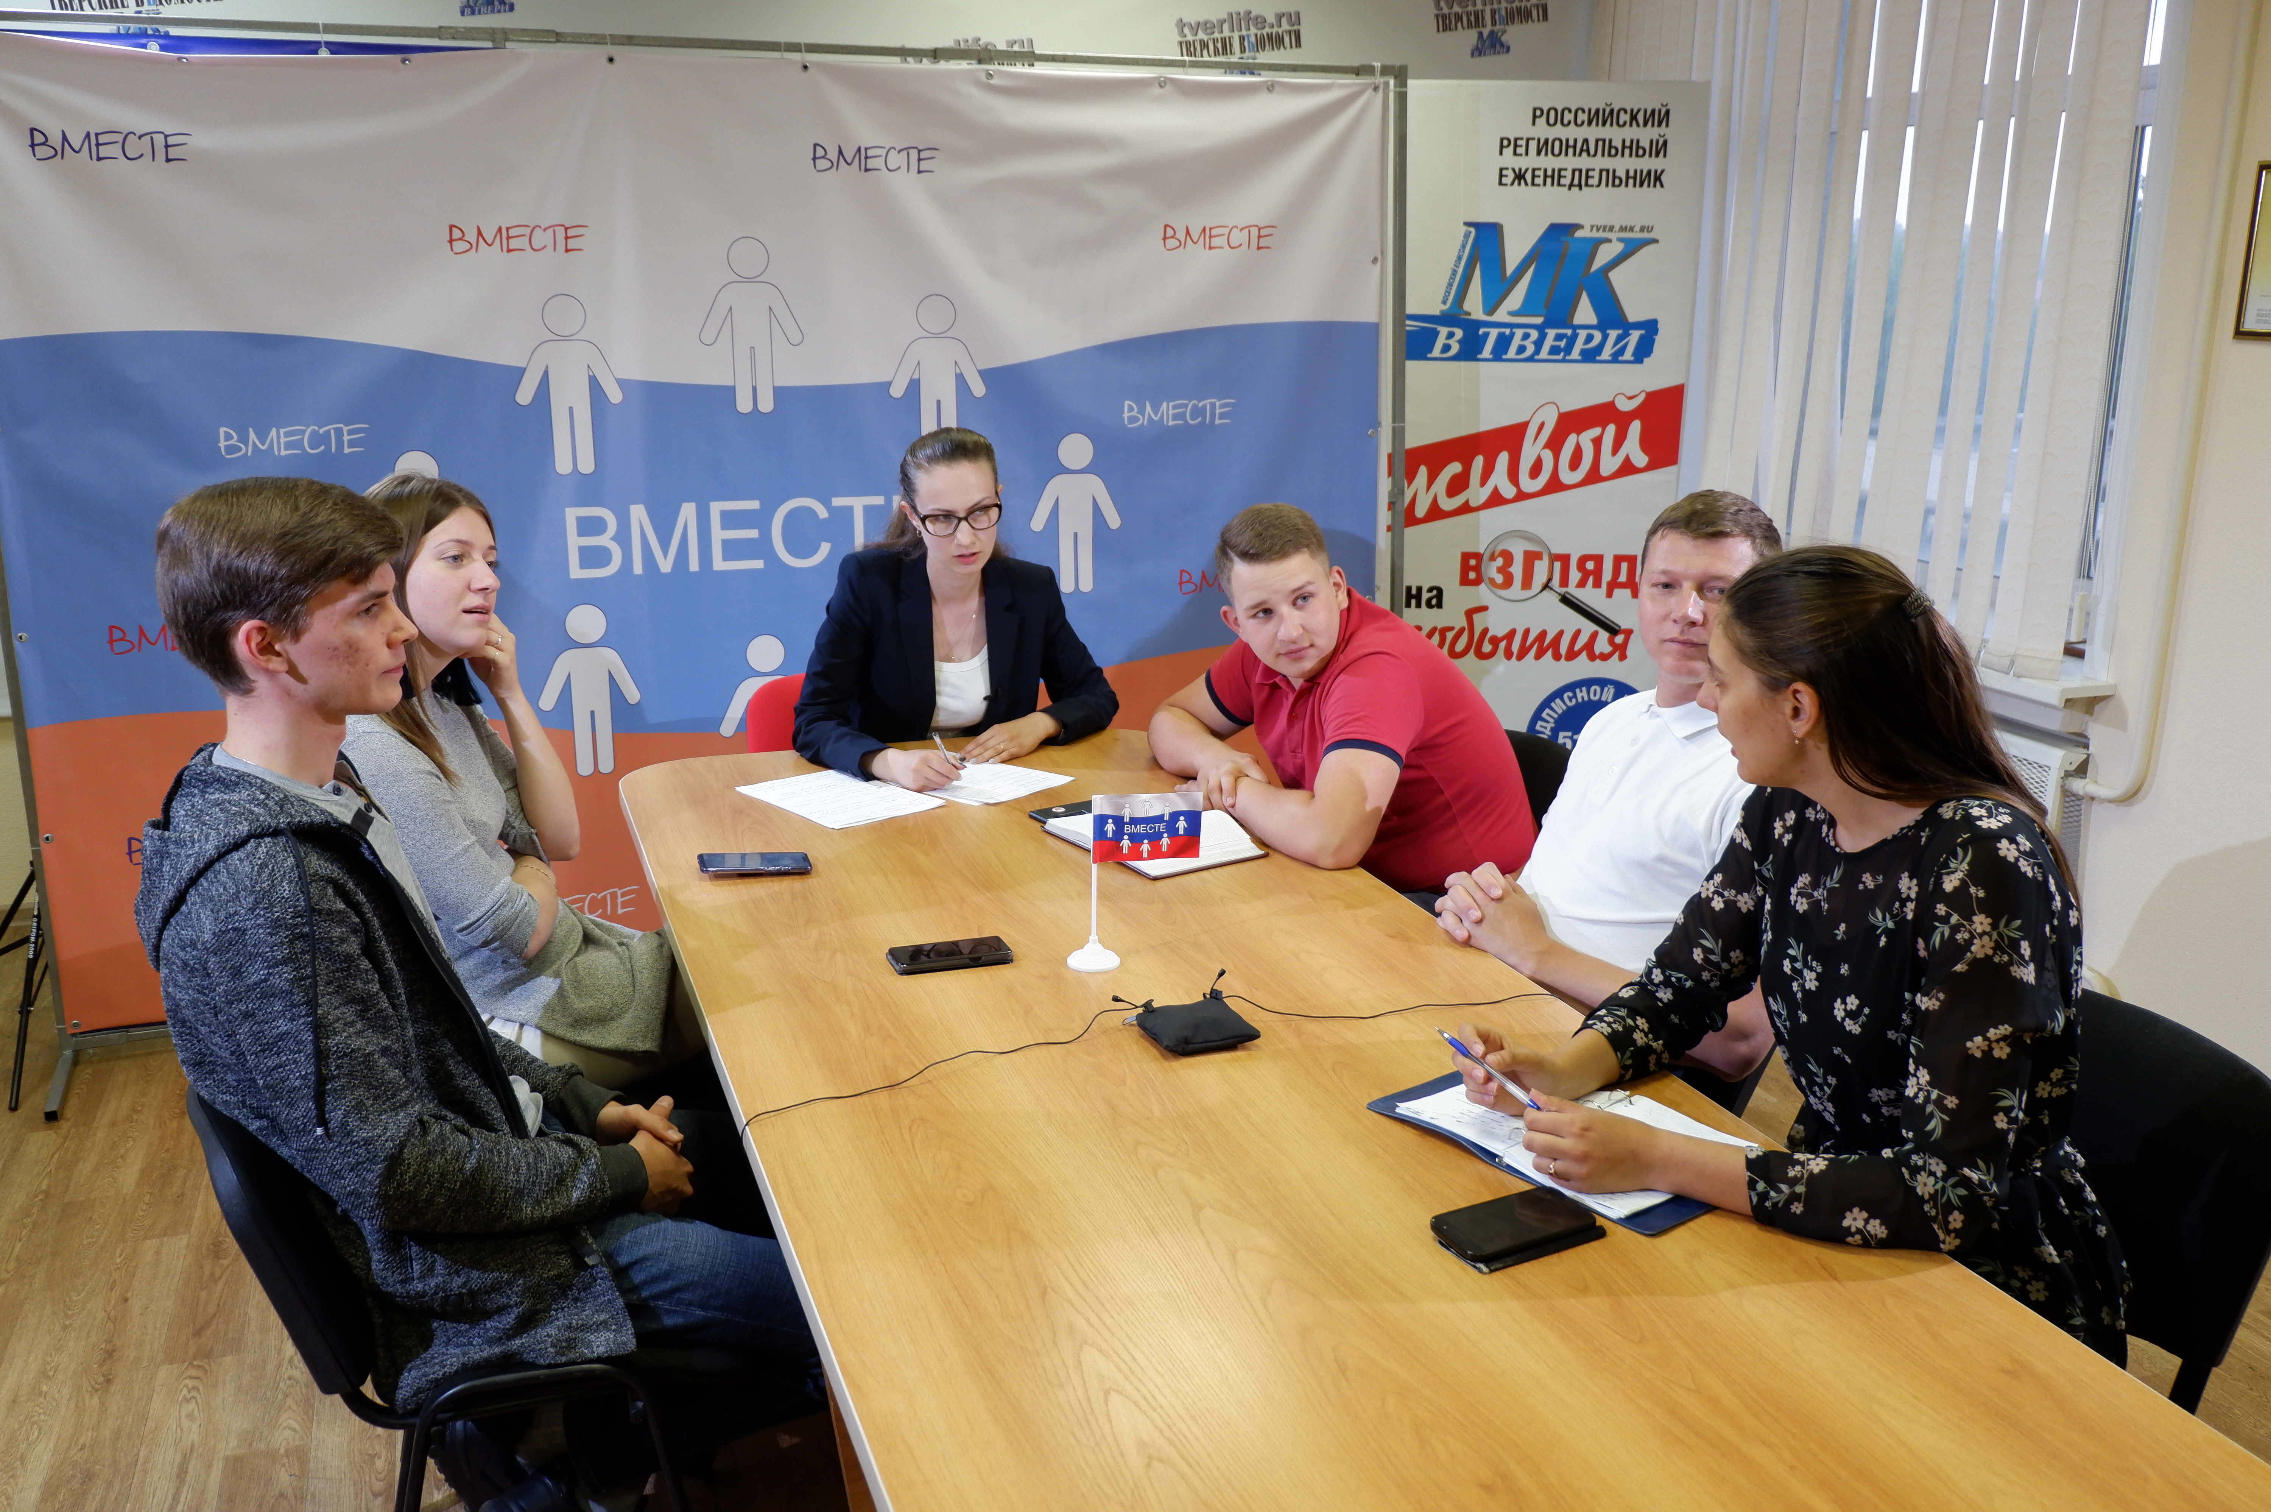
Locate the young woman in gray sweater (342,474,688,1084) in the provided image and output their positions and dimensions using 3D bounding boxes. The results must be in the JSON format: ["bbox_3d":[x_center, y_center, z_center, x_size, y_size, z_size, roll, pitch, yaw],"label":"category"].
[{"bbox_3d":[-0.899,0.293,2.625,0.780,1.280,0.500,0,15,0],"label":"young woman in gray sweater"}]

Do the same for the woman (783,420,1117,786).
[{"bbox_3d":[-0.346,0.055,3.523,0.580,1.280,0.780,-5,16,-20],"label":"woman"}]

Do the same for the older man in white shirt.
[{"bbox_3d":[0.578,0.325,2.437,0.800,1.320,0.550,-8,17,-27],"label":"older man in white shirt"}]

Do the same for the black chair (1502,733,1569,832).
[{"bbox_3d":[0.457,0.386,3.179,0.570,0.820,0.530,-5,16,-20],"label":"black chair"}]

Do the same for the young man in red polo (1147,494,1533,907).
[{"bbox_3d":[0.311,0.194,3.105,0.780,1.230,0.620,-8,17,-29],"label":"young man in red polo"}]

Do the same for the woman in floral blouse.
[{"bbox_3d":[0.662,0.469,1.956,0.720,1.290,0.550,-9,17,-31],"label":"woman in floral blouse"}]

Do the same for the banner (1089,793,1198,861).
[{"bbox_3d":[0.017,0.088,2.305,0.140,0.088,0.025,-2,15,-7],"label":"banner"}]

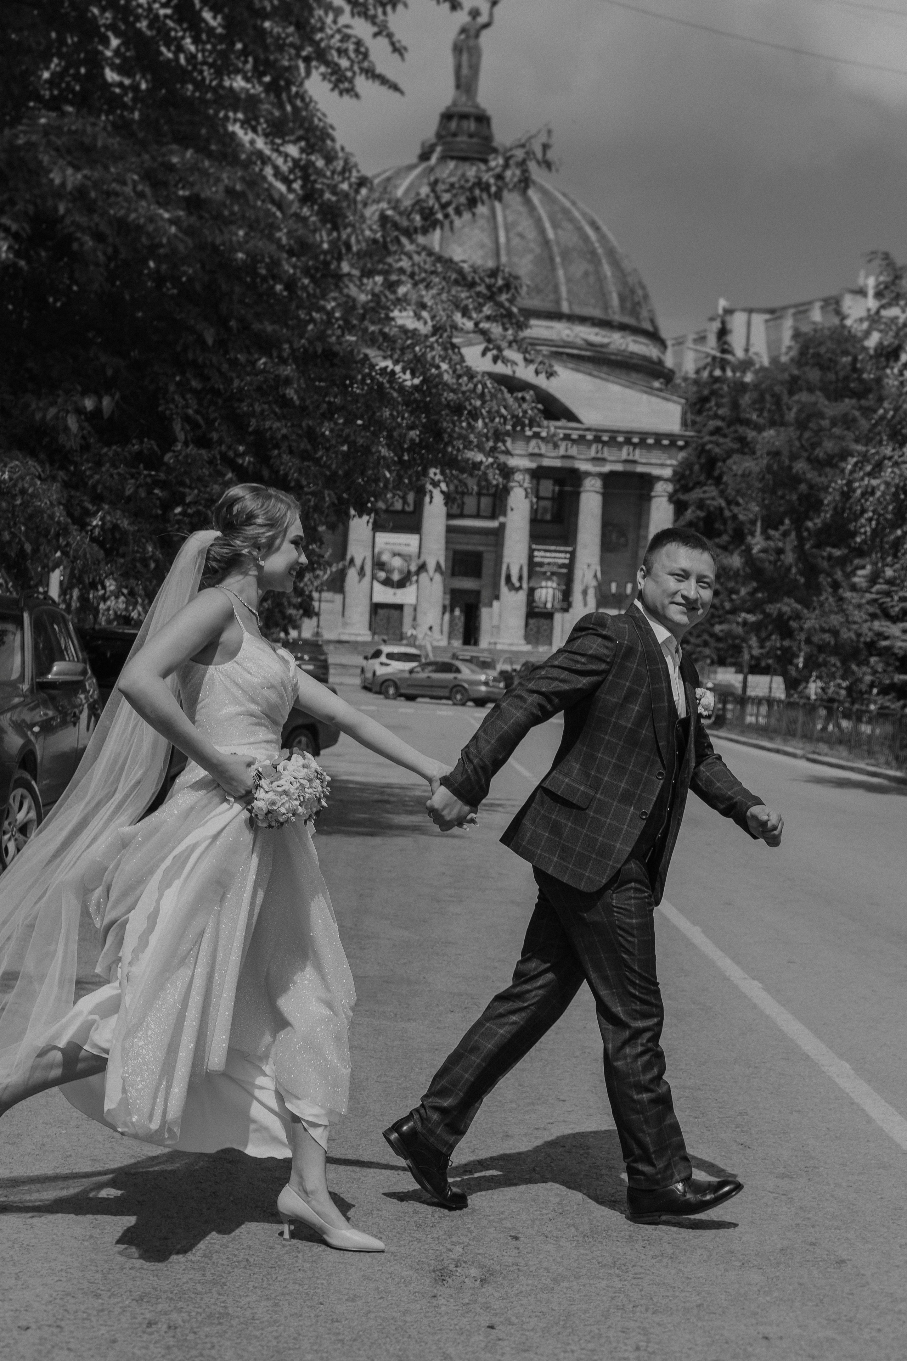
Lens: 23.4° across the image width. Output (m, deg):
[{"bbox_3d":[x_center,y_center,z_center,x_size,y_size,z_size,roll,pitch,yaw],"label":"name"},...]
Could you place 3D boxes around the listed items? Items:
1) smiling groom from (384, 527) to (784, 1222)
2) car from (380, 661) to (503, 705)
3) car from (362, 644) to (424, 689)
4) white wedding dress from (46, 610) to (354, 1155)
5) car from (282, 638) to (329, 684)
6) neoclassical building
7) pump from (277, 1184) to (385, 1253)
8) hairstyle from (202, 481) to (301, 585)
[{"bbox_3d":[0.335,0.467,5.400,0.840,1.710,0.600,3,0,21],"label":"smiling groom"},{"bbox_3d":[-0.353,0.053,72.800,4.250,1.420,1.680,3,0,23],"label":"car"},{"bbox_3d":[-2.256,-0.405,79.500,1.770,1.640,4.300,3,0,-12],"label":"car"},{"bbox_3d":[-0.559,0.459,5.020,0.600,1.240,0.540,3,0,16],"label":"white wedding dress"},{"bbox_3d":[-6.109,-0.734,89.000,1.850,1.760,4.600,3,0,-8],"label":"car"},{"bbox_3d":[0.064,-21.123,131.000,29.000,38.500,34.000,3,0,-9],"label":"neoclassical building"},{"bbox_3d":[-0.281,1.220,4.987,0.238,0.125,0.080,3,0,18],"label":"pump"},{"bbox_3d":[-0.463,-0.335,5.020,0.220,0.230,0.190,3,0,-3],"label":"hairstyle"}]

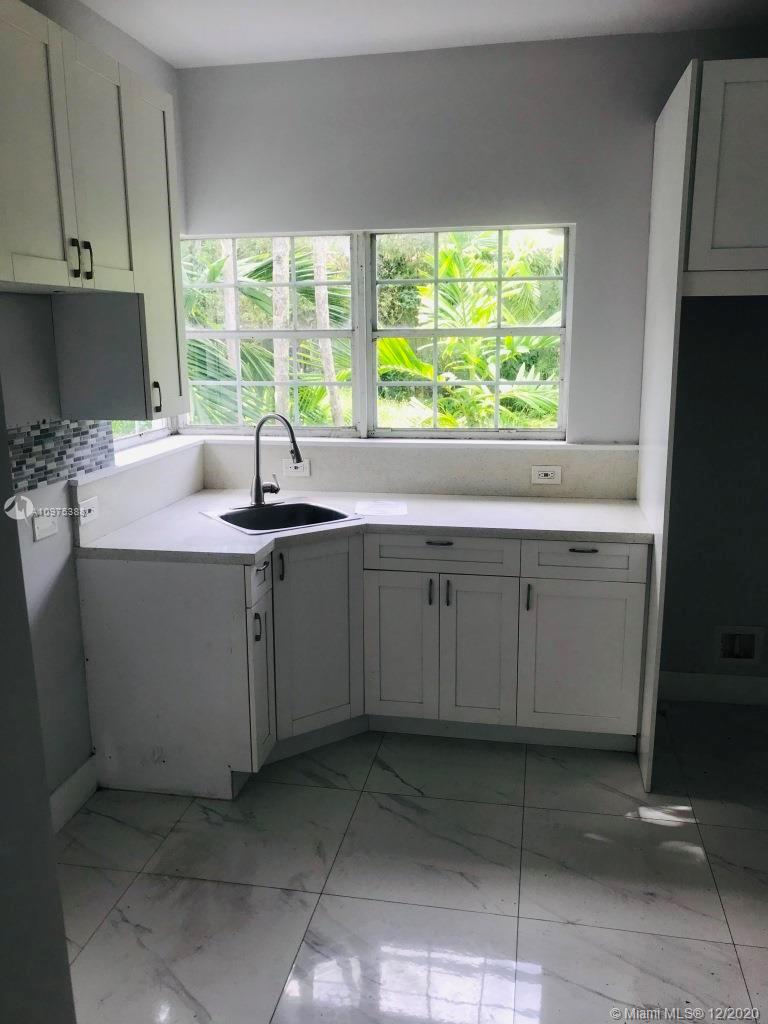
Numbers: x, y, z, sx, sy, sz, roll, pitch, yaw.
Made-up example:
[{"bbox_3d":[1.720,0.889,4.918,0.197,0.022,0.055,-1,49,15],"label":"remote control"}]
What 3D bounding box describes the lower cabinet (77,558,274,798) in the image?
[{"bbox_3d":[-0.728,0.570,3.026,0.610,0.880,0.245,2,12,11],"label":"lower cabinet"}]

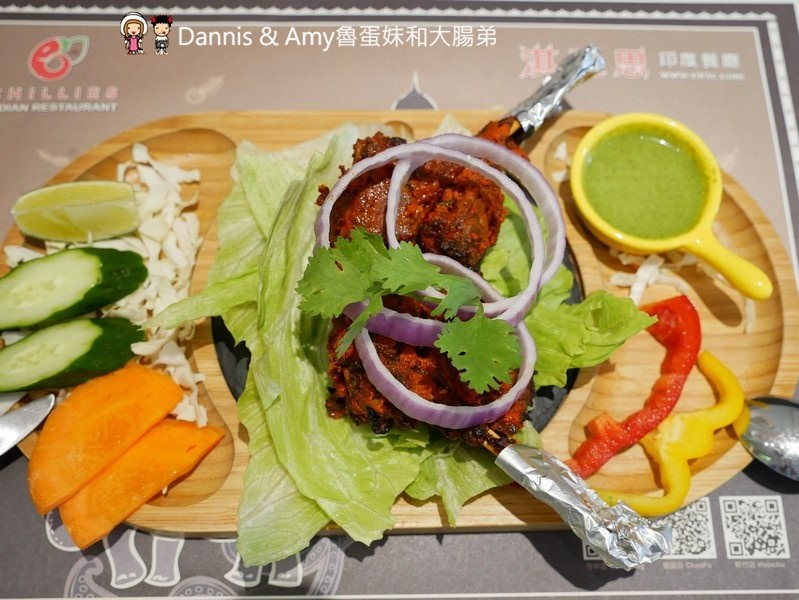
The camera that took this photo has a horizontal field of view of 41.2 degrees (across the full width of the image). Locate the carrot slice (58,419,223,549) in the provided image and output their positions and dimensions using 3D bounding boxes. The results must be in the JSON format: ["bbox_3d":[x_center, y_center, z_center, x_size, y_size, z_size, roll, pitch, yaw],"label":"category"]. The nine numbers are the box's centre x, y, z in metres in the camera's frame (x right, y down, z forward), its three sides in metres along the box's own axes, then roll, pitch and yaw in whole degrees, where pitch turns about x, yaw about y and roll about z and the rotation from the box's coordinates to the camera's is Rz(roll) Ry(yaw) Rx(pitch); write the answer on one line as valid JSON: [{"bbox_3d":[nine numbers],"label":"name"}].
[{"bbox_3d":[-0.098,0.064,0.400,0.065,0.007,0.028,-39,74,-16],"label":"carrot slice"}]

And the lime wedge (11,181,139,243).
[{"bbox_3d":[-0.132,-0.036,0.434,0.051,0.021,0.025,-2,68,-3],"label":"lime wedge"}]

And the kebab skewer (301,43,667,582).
[{"bbox_3d":[0.030,-0.012,0.413,0.134,0.050,0.224,0,68,-2],"label":"kebab skewer"}]

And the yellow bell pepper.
[{"bbox_3d":[0.108,0.056,0.412,0.030,0.017,0.076,40,72,13],"label":"yellow bell pepper"}]

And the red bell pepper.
[{"bbox_3d":[0.096,0.036,0.423,0.028,0.015,0.089,27,70,9],"label":"red bell pepper"}]

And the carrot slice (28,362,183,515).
[{"bbox_3d":[-0.116,0.047,0.400,0.030,0.007,0.067,43,73,14],"label":"carrot slice"}]

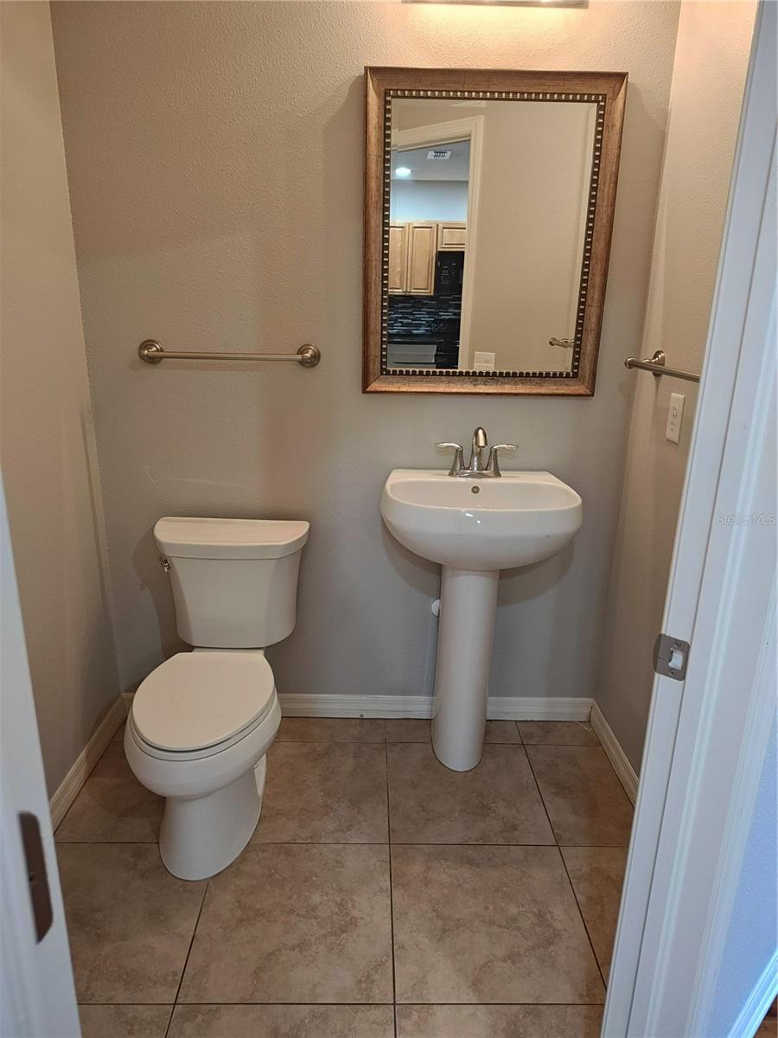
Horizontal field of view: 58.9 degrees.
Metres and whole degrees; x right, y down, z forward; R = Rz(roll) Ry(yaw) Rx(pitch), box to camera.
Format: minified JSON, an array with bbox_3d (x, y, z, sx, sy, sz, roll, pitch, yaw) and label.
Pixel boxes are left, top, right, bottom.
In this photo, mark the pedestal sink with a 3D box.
[{"bbox_3d":[0.239,0.335,2.027,0.543,0.868,0.454,1,17,-1],"label":"pedestal sink"}]

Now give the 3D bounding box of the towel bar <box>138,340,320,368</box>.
[{"bbox_3d":[-0.463,-0.468,1.966,0.526,0.067,0.082,1,17,-1],"label":"towel bar"}]

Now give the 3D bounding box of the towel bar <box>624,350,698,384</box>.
[{"bbox_3d":[0.700,-0.333,1.591,0.087,0.067,0.680,1,17,-1],"label":"towel bar"}]

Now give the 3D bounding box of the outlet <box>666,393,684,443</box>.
[{"bbox_3d":[0.742,-0.259,1.782,0.007,0.118,0.073,1,17,-1],"label":"outlet"}]

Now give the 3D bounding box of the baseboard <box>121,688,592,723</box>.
[{"bbox_3d":[-0.106,0.652,2.402,1.622,0.089,0.014,1,17,-1],"label":"baseboard"}]

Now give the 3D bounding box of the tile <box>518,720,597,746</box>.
[{"bbox_3d":[0.575,0.733,2.355,0.262,0.010,0.139,1,17,-1],"label":"tile"}]

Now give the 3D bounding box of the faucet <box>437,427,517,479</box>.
[{"bbox_3d":[0.258,-0.189,1.992,0.240,0.156,0.145,1,17,-1],"label":"faucet"}]

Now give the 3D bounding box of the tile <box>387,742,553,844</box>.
[{"bbox_3d":[0.224,0.811,2.064,0.444,0.010,0.444,1,17,-1],"label":"tile"}]

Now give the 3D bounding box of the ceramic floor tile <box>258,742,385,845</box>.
[{"bbox_3d":[-0.224,0.805,2.054,0.444,0.010,0.444,1,17,-1],"label":"ceramic floor tile"}]

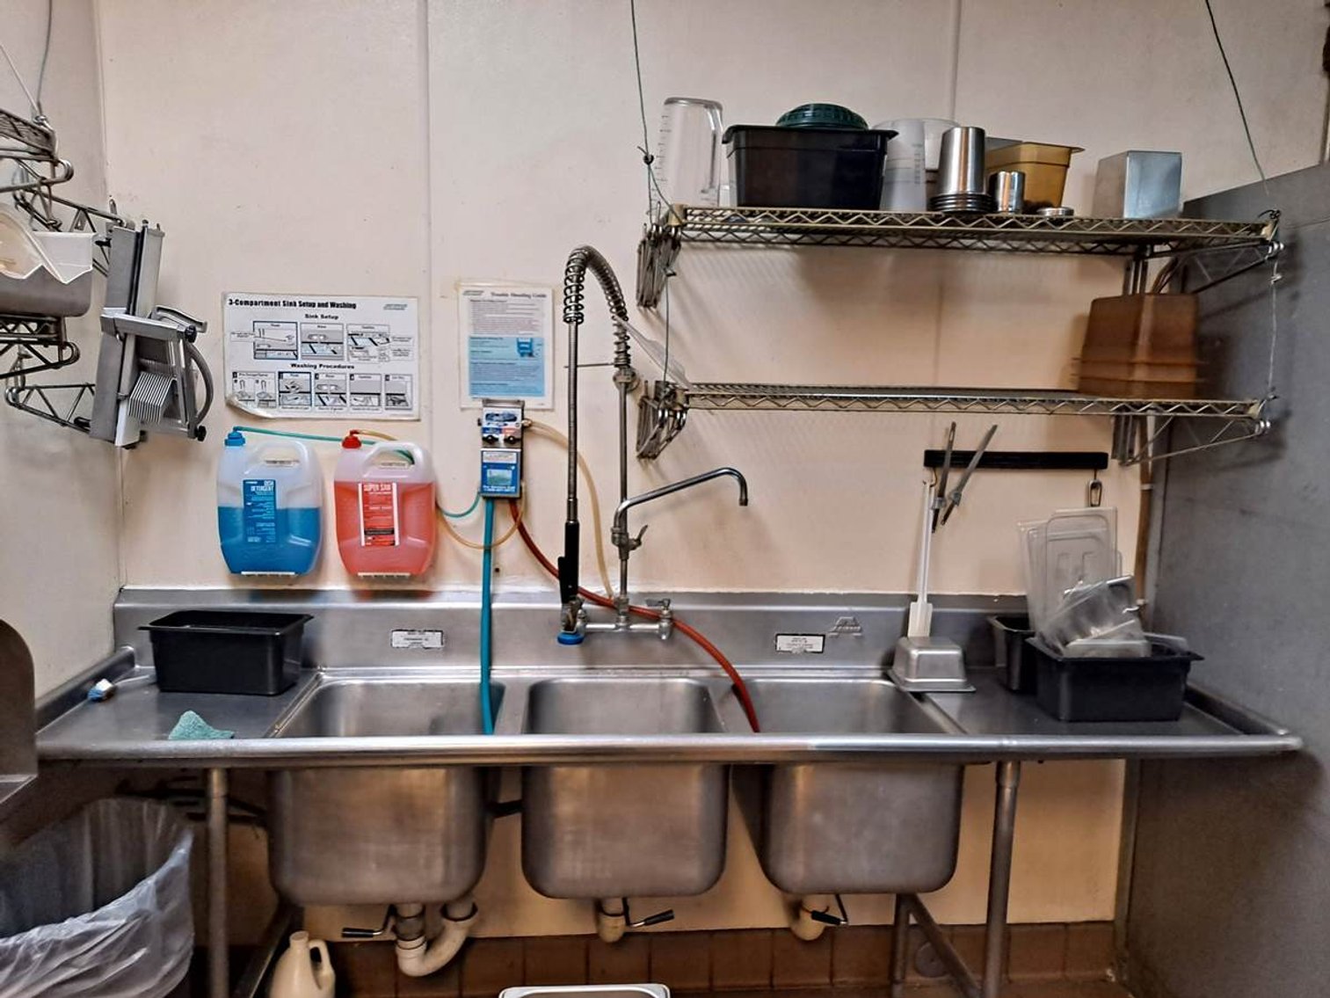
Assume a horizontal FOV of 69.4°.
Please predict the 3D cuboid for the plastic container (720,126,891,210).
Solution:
[{"bbox_3d":[0.290,-0.663,1.999,0.325,0.156,0.178,1,7,-4],"label":"plastic container"}]

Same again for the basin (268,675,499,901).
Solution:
[{"bbox_3d":[-0.561,0.610,2.050,0.412,0.333,0.440,1,7,-4],"label":"basin"}]

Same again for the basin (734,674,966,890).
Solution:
[{"bbox_3d":[0.388,0.625,2.124,0.417,0.333,0.429,1,8,-5],"label":"basin"}]

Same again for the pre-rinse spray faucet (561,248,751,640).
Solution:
[{"bbox_3d":[-0.027,-0.110,2.186,0.445,0.905,0.240,1,7,-4],"label":"pre-rinse spray faucet"}]

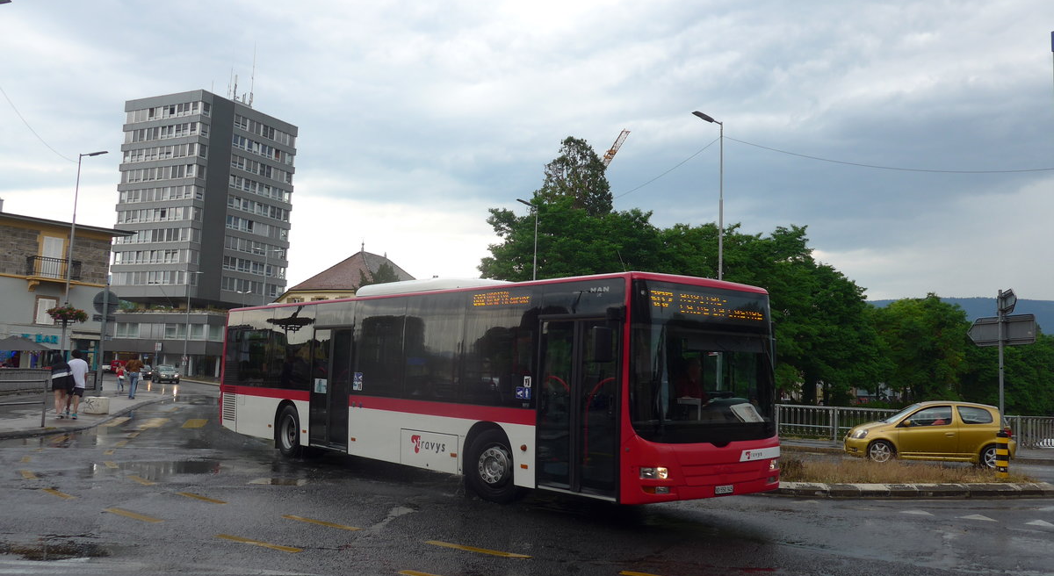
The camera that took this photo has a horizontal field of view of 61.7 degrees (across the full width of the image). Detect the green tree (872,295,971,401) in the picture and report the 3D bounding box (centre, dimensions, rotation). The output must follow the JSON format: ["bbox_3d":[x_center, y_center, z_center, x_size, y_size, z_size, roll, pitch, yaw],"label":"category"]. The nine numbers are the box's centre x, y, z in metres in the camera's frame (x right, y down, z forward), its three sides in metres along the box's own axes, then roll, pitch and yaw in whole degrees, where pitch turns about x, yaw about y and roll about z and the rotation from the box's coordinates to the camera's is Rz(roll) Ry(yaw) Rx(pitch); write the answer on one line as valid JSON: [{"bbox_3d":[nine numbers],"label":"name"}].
[{"bbox_3d":[25.601,4.591,57.599,7.200,8.017,7.000,0,-6,24],"label":"green tree"}]

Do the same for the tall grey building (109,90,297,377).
[{"bbox_3d":[-49.748,-7.160,136.431,15.995,40.201,19.952,0,-6,27],"label":"tall grey building"}]

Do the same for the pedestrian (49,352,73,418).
[{"bbox_3d":[-11.641,2.460,22.182,0.580,1.640,0.500,3,-6,-12],"label":"pedestrian"}]

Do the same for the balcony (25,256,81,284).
[{"bbox_3d":[-24.246,-0.863,45.203,1.086,1.217,2.234,-2,-7,38],"label":"balcony"}]

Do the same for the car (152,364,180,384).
[{"bbox_3d":[-29.103,6.819,70.594,1.750,1.500,4.200,6,-7,-30],"label":"car"}]

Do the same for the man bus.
[{"bbox_3d":[-1.537,1.461,14.296,2.520,2.980,11.980,7,-7,-38],"label":"man bus"}]

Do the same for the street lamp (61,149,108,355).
[{"bbox_3d":[-15.426,-0.505,30.520,1.150,8.500,0.300,1,-6,9],"label":"street lamp"}]

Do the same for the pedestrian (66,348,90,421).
[{"bbox_3d":[-11.232,2.423,22.188,0.560,1.760,0.480,3,-6,-12],"label":"pedestrian"}]

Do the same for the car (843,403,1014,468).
[{"bbox_3d":[8.920,3.265,19.950,3.615,1.500,1.660,1,-6,8],"label":"car"}]

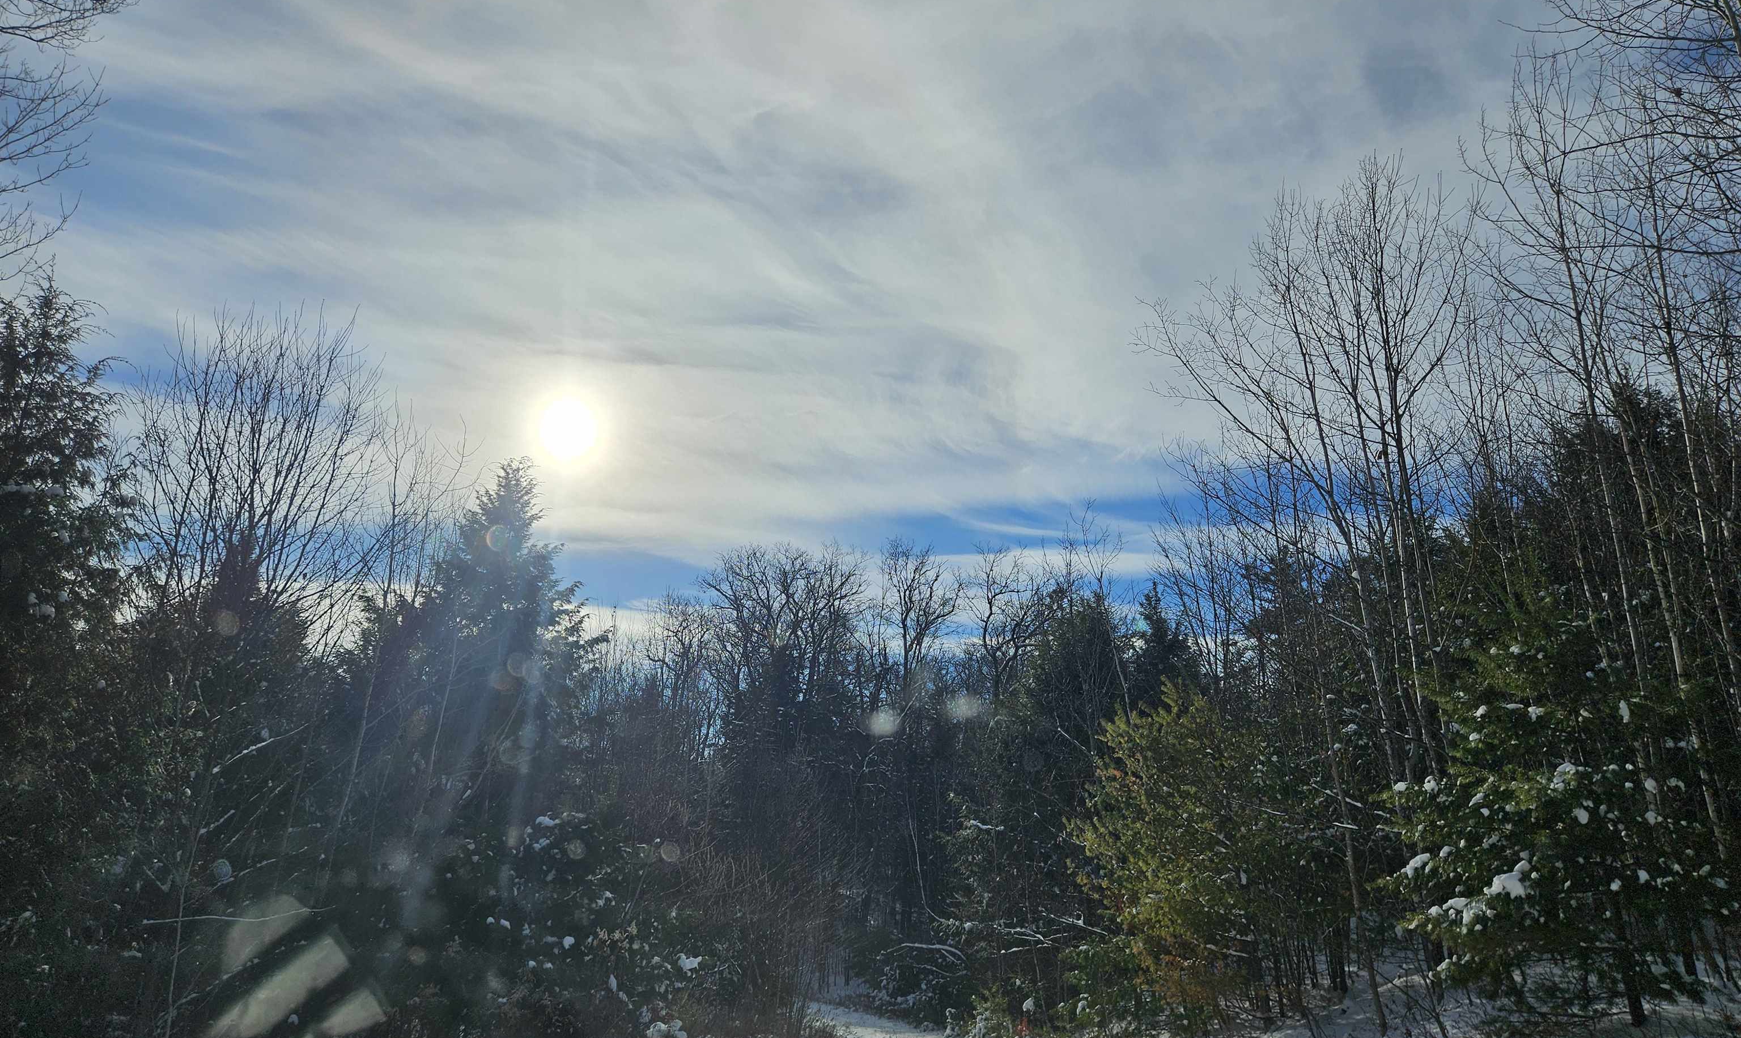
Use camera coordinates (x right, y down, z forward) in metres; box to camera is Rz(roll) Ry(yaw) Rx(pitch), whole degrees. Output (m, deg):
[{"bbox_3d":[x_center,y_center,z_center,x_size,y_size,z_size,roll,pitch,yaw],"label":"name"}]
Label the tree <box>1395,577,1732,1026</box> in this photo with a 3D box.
[{"bbox_3d":[6.266,2.495,10.764,2.800,4.060,2.800,-10,-21,28],"label":"tree"}]

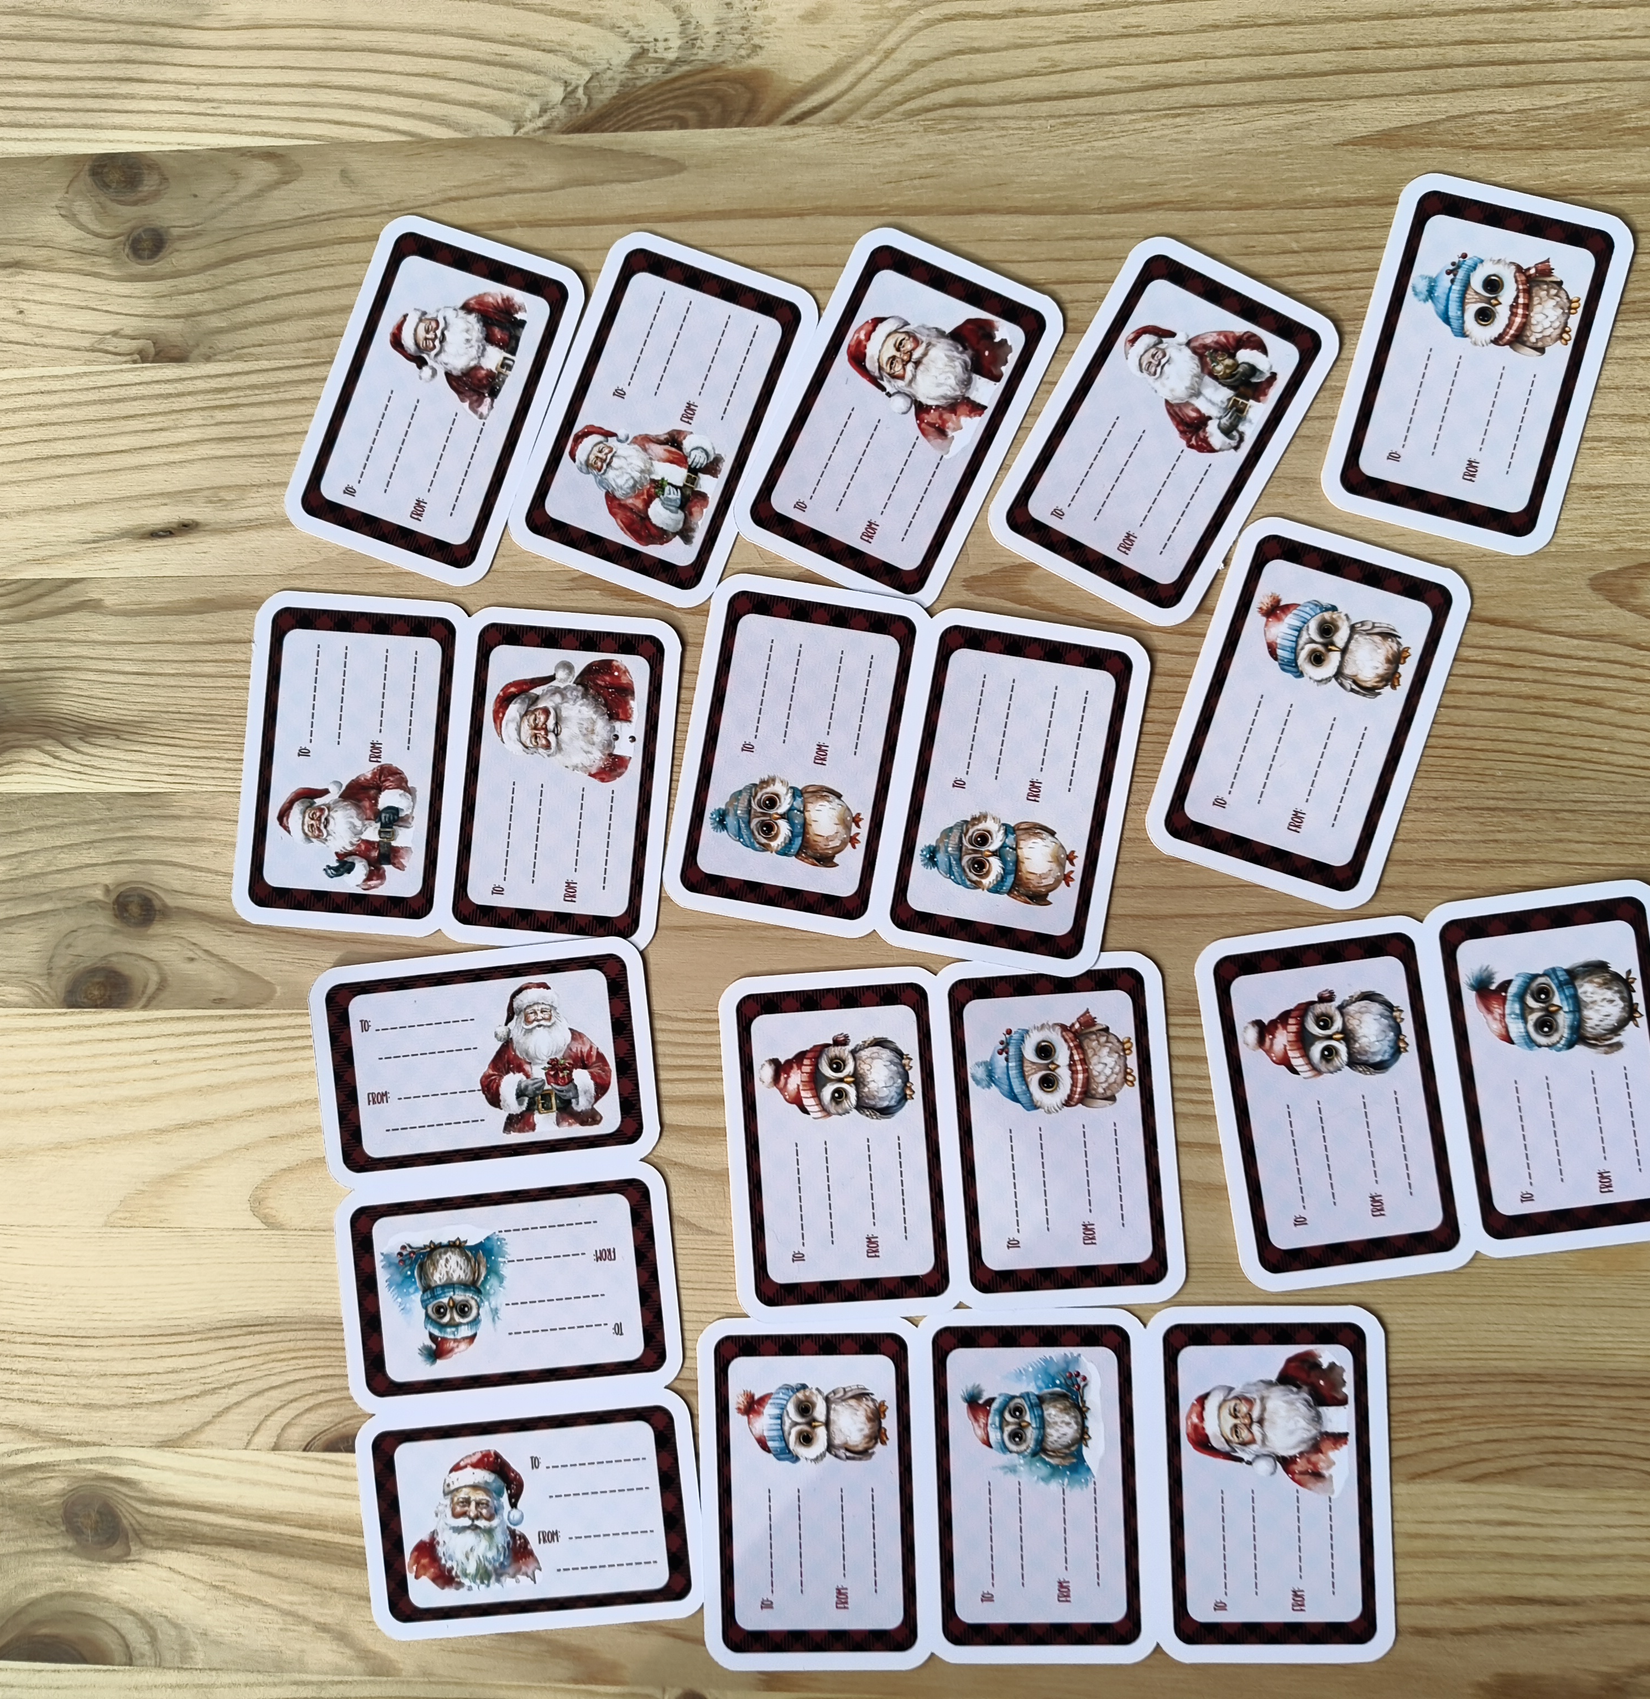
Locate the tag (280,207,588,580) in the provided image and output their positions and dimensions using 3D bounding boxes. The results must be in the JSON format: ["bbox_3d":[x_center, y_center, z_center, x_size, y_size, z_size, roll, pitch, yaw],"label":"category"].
[{"bbox_3d":[-0.089,-0.103,0.359,0.051,0.001,0.077,20,90,5],"label":"tag"}]

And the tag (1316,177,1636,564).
[{"bbox_3d":[0.142,-0.106,0.341,0.051,0.001,0.077,16,90,5],"label":"tag"}]

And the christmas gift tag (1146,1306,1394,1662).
[{"bbox_3d":[0.096,0.137,0.339,0.051,0.001,0.077,-2,89,4],"label":"christmas gift tag"}]

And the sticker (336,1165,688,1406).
[{"bbox_3d":[-0.071,0.097,0.348,0.076,0.001,0.050,-7,88,4],"label":"sticker"}]

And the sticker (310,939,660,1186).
[{"bbox_3d":[-0.077,0.049,0.354,0.077,0.001,0.051,-7,88,4],"label":"sticker"}]

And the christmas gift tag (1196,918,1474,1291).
[{"bbox_3d":[0.109,0.054,0.335,0.050,0.001,0.076,-8,88,4],"label":"christmas gift tag"}]

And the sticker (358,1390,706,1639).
[{"bbox_3d":[-0.065,0.147,0.346,0.076,0.001,0.050,-7,88,4],"label":"sticker"}]

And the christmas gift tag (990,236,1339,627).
[{"bbox_3d":[0.074,-0.091,0.341,0.050,0.001,0.076,29,91,4],"label":"christmas gift tag"}]

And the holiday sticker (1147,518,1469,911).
[{"bbox_3d":[0.103,-0.029,0.333,0.050,0.001,0.076,18,90,5],"label":"holiday sticker"}]

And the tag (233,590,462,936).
[{"bbox_3d":[-0.107,-0.020,0.353,0.050,0.001,0.076,5,89,4],"label":"tag"}]

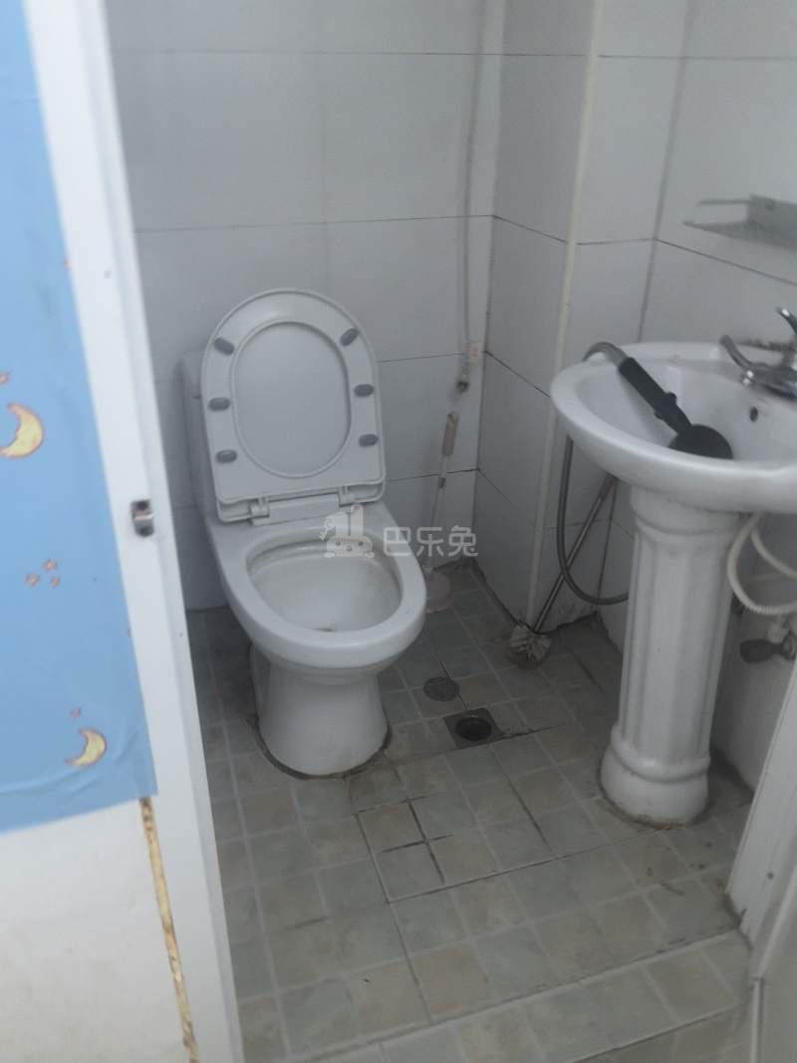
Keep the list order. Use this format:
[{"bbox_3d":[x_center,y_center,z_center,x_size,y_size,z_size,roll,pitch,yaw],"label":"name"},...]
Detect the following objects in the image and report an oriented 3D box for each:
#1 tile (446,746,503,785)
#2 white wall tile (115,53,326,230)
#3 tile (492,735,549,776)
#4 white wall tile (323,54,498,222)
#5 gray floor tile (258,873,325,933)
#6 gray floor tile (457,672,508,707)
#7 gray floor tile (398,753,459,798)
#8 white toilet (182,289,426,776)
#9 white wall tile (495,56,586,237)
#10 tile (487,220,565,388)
[{"bbox_3d":[0.146,0.453,1.596,0.093,0.010,0.093,-8,31,-15],"label":"tile"},{"bbox_3d":[-0.352,-0.755,1.615,0.416,0.307,0.010,-8,30,-15],"label":"white wall tile"},{"bbox_3d":[0.237,0.440,1.617,0.081,0.010,0.090,-8,30,-15],"label":"tile"},{"bbox_3d":[0.028,-0.810,1.718,0.374,0.307,0.010,-8,30,-15],"label":"white wall tile"},{"bbox_3d":[-0.172,0.598,1.338,0.093,0.010,0.093,-8,31,-15],"label":"gray floor tile"},{"bbox_3d":[0.184,0.352,1.812,0.092,0.010,0.092,-8,29,-15],"label":"gray floor tile"},{"bbox_3d":[0.057,0.465,1.573,0.093,0.010,0.093,-8,31,-15],"label":"gray floor tile"},{"bbox_3d":[-0.170,-0.002,1.598,0.364,0.825,0.745,-8,29,-16],"label":"white toilet"},{"bbox_3d":[0.264,-0.742,1.600,0.010,0.296,0.312,-9,31,-16],"label":"white wall tile"},{"bbox_3d":[0.269,-0.486,1.769,0.010,0.303,0.324,-9,31,-17],"label":"tile"}]

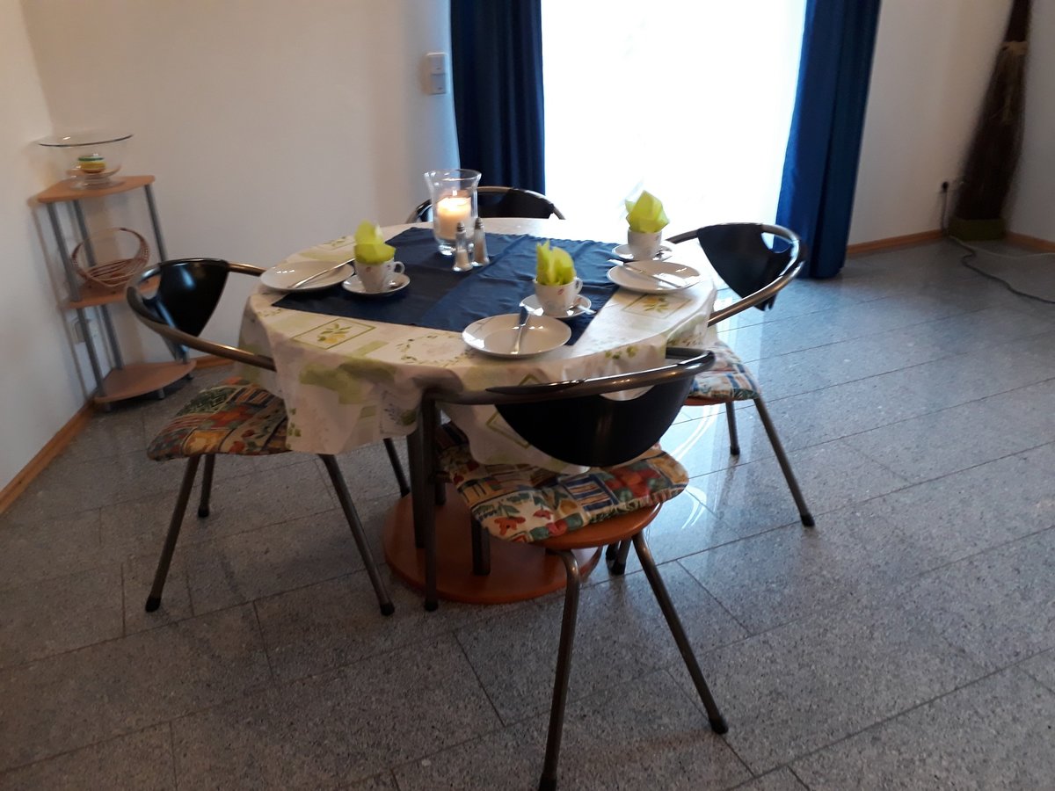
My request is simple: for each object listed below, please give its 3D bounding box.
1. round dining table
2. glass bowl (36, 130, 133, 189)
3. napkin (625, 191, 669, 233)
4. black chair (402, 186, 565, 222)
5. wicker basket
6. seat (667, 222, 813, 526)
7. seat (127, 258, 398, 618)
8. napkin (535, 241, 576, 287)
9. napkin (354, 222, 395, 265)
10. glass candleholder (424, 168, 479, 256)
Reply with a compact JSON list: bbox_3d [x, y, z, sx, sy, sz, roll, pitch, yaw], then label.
[{"bbox_3d":[-0.090,0.039,2.067,1.090,0.728,1.090,-1,26,0],"label":"round dining table"},{"bbox_3d":[-1.449,-0.773,2.724,0.290,0.145,0.290,-14,29,-24],"label":"glass bowl"},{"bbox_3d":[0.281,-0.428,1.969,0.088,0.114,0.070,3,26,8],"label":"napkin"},{"bbox_3d":[-0.116,-0.195,2.502,0.530,0.790,0.590,-3,27,-4],"label":"black chair"},{"bbox_3d":[-1.444,-0.474,2.854,0.250,0.200,0.180,-12,29,-21],"label":"wicker basket"},{"bbox_3d":[0.425,-0.038,2.146,0.585,0.780,0.540,-8,27,-14],"label":"seat"},{"bbox_3d":[-0.638,0.060,2.009,0.590,0.790,0.530,-2,26,-3],"label":"seat"},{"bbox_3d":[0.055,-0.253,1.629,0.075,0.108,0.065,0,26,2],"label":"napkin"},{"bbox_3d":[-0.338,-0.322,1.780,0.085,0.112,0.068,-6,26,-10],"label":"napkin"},{"bbox_3d":[-0.184,-0.459,2.071,0.141,0.193,0.141,-1,26,0],"label":"glass candleholder"}]

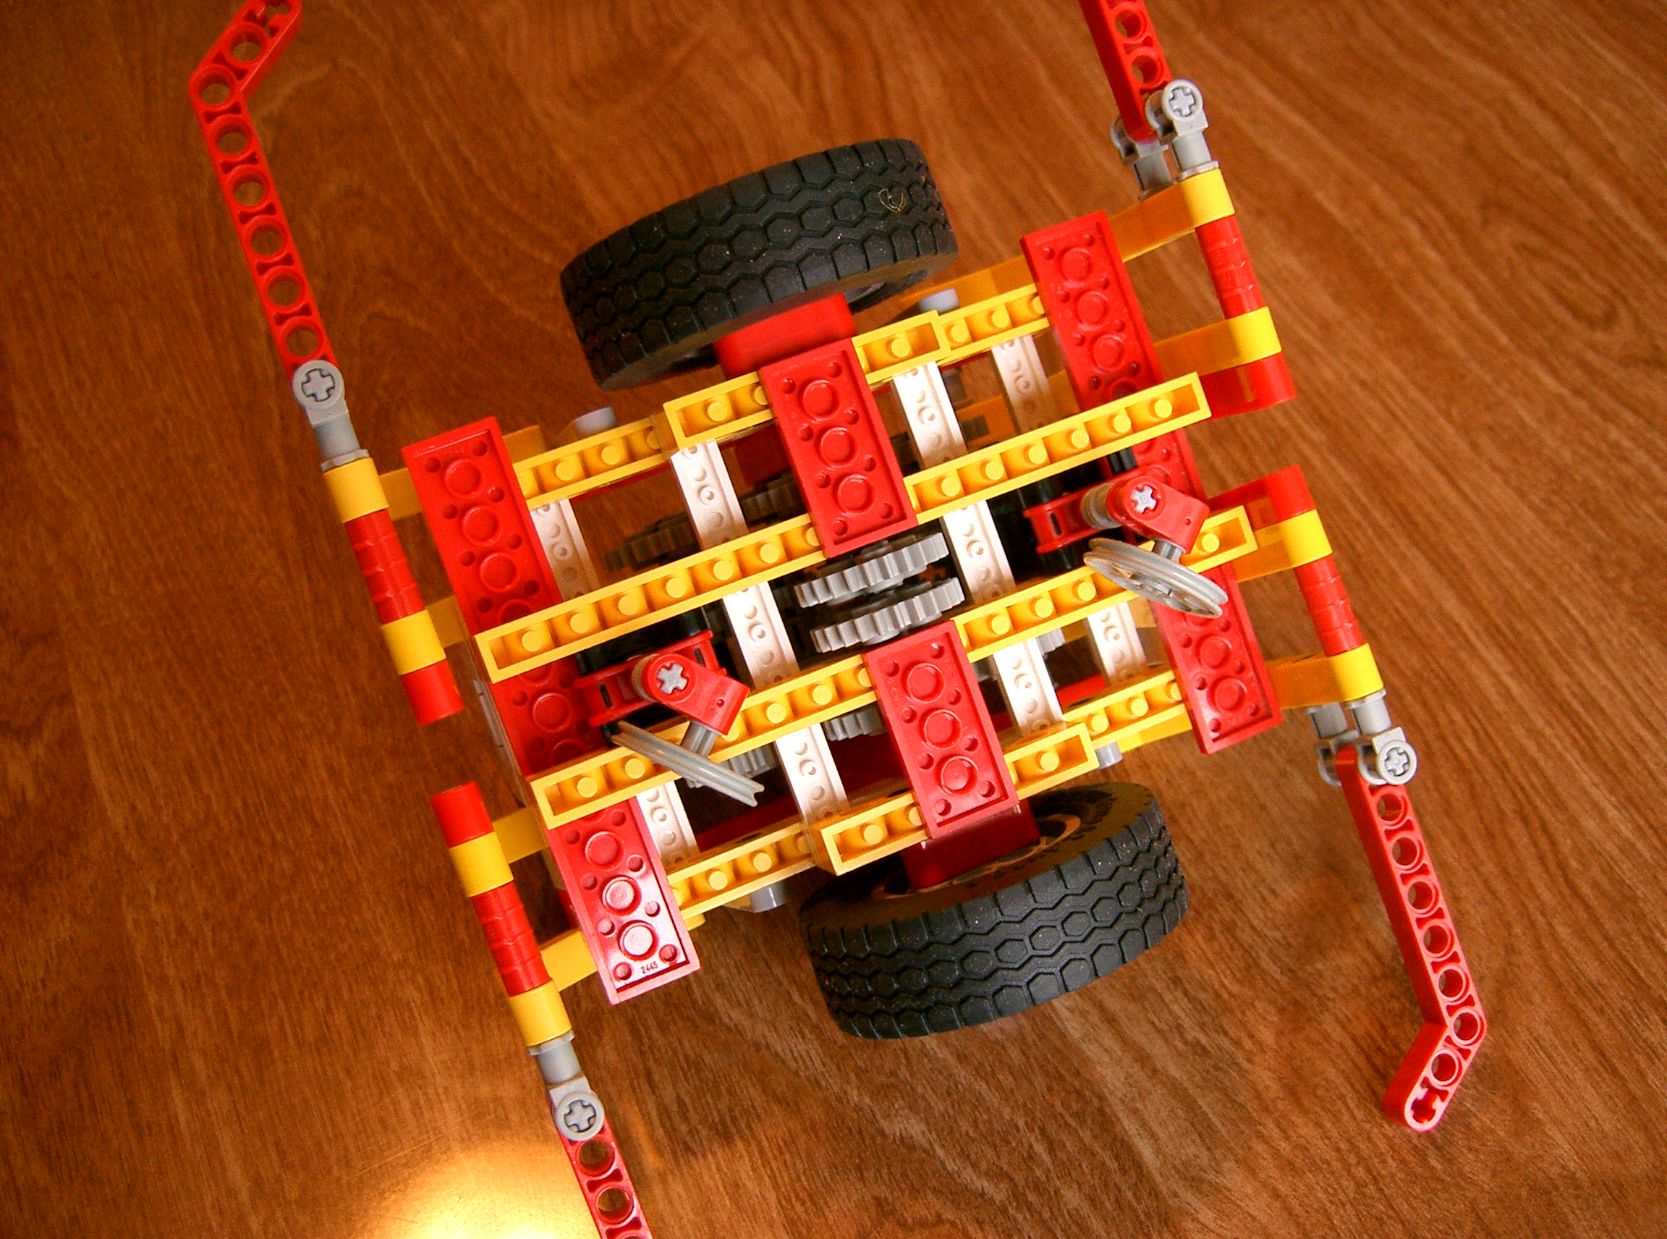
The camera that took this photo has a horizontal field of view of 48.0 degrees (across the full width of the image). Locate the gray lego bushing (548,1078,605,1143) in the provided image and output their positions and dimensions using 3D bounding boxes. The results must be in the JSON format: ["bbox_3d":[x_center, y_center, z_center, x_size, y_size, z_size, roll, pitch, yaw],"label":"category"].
[{"bbox_3d":[-0.039,0.074,0.285,0.008,0.008,0.009,-21,93,-13],"label":"gray lego bushing"}]

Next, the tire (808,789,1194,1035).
[{"bbox_3d":[0.026,0.047,0.310,0.062,0.062,0.020,-21,93,-13],"label":"tire"}]

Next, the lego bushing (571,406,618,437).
[{"bbox_3d":[-0.040,-0.032,0.313,0.007,0.007,0.004,-21,93,-13],"label":"lego bushing"}]

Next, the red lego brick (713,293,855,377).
[{"bbox_3d":[-0.008,-0.046,0.306,0.024,0.008,0.008,-21,93,-13],"label":"red lego brick"}]

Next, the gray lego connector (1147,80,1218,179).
[{"bbox_3d":[0.059,-0.082,0.315,0.007,0.008,0.016,-21,93,-13],"label":"gray lego connector"}]

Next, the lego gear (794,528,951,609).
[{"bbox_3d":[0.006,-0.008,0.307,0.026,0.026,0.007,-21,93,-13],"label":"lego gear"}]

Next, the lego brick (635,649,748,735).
[{"bbox_3d":[-0.021,0.011,0.281,0.016,0.008,0.008,28,82,-11],"label":"lego brick"}]

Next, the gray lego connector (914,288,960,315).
[{"bbox_3d":[0.019,-0.054,0.327,0.007,0.007,0.006,-21,93,-13],"label":"gray lego connector"}]

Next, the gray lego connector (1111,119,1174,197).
[{"bbox_3d":[0.054,-0.080,0.325,0.007,0.008,0.015,-21,93,-13],"label":"gray lego connector"}]

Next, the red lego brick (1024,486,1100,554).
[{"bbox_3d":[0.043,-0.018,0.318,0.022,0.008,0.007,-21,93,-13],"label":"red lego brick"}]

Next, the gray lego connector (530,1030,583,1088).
[{"bbox_3d":[-0.042,0.067,0.285,0.007,0.007,0.008,-21,93,-13],"label":"gray lego connector"}]

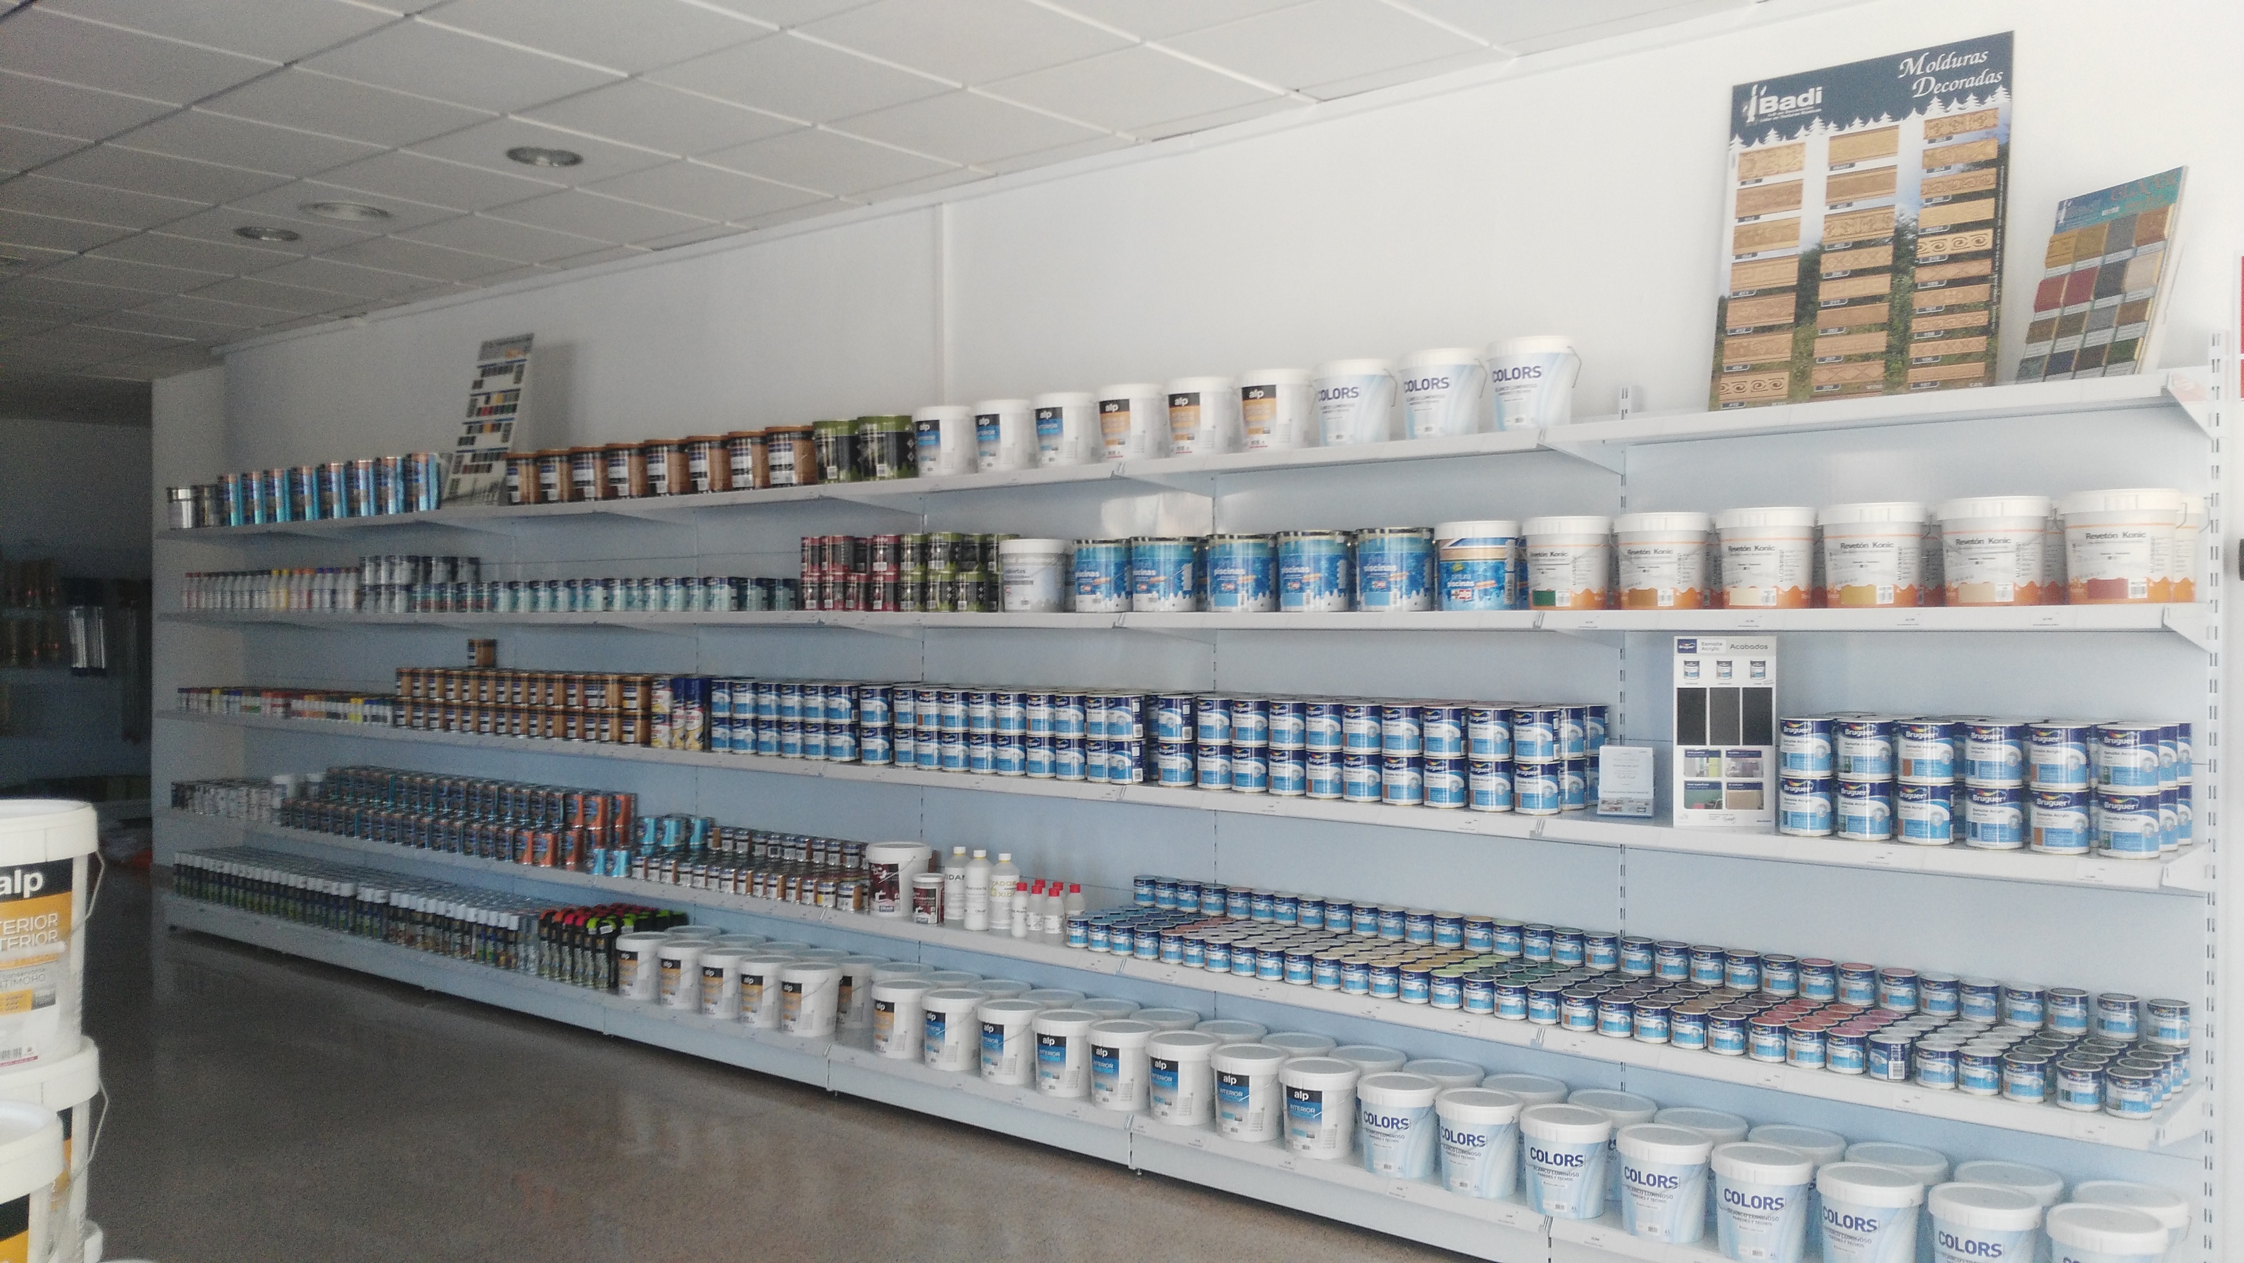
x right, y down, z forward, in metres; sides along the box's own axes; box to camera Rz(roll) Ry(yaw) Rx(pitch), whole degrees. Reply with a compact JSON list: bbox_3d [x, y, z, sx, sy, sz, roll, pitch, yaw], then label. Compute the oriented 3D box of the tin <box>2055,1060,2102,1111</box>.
[{"bbox_3d":[1.813,0.859,3.152,0.073,0.078,0.073,0,1,16],"label":"tin"}]

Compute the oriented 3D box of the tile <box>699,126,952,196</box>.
[{"bbox_3d":[-0.913,-1.446,5.137,0.595,0.020,0.595,1,2,38],"label":"tile"}]

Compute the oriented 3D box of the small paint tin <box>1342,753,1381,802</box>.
[{"bbox_3d":[0.597,0.363,4.131,0.099,0.113,0.099,0,1,0],"label":"small paint tin"}]

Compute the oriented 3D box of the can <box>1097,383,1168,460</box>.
[{"bbox_3d":[0.025,-0.561,4.579,0.184,0.201,0.184,0,1,0],"label":"can"}]

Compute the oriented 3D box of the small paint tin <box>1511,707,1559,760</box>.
[{"bbox_3d":[0.939,0.234,3.770,0.100,0.117,0.100,0,1,0],"label":"small paint tin"}]

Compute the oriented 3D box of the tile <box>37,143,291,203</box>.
[{"bbox_3d":[-3.056,-1.458,5.310,0.595,0.018,0.595,1,1,38],"label":"tile"}]

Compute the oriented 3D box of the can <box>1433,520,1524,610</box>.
[{"bbox_3d":[0.843,-0.149,3.931,0.195,0.203,0.195,1,1,39],"label":"can"}]

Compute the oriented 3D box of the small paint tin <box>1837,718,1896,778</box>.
[{"bbox_3d":[1.486,0.233,3.329,0.102,0.117,0.102,1,1,38],"label":"small paint tin"}]

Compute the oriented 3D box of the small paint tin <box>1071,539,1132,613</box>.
[{"bbox_3d":[-0.042,-0.150,4.632,0.183,0.196,0.183,0,1,0],"label":"small paint tin"}]

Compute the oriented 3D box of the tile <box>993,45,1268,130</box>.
[{"bbox_3d":[0.018,-1.439,4.405,0.600,0.018,0.600,1,1,39],"label":"tile"}]

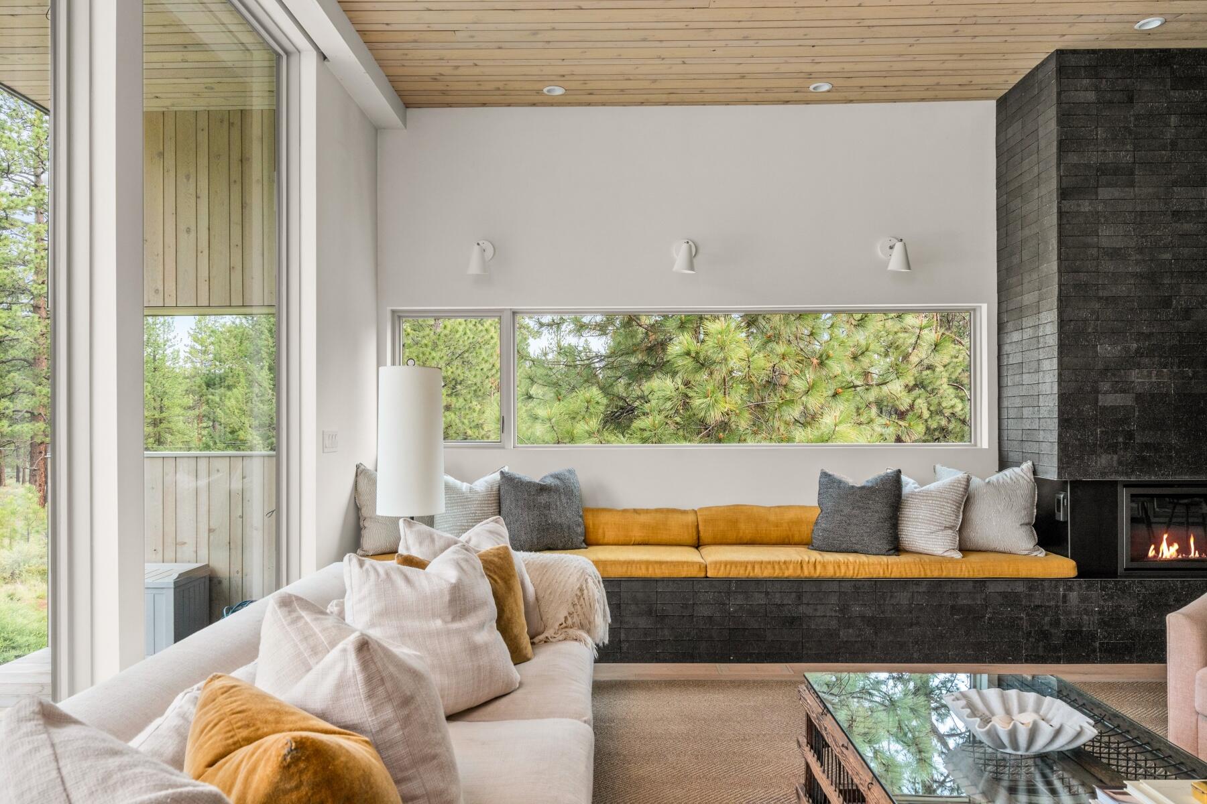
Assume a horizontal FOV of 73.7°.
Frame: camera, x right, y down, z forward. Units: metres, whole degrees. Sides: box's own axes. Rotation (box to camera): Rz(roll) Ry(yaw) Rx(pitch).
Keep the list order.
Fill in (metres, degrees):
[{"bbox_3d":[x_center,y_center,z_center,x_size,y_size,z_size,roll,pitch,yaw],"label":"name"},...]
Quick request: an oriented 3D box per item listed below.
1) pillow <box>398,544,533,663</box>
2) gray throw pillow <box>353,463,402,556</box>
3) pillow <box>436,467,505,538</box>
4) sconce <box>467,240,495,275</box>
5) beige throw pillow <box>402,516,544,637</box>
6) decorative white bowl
[{"bbox_3d":[-0.480,0.730,2.830,0.460,0.460,0.170,0,-21,-36],"label":"pillow"},{"bbox_3d":[-1.145,0.597,4.630,0.530,0.530,0.180,0,-17,-31],"label":"gray throw pillow"},{"bbox_3d":[-0.760,0.610,4.575,0.460,0.470,0.160,0,-17,-17],"label":"pillow"},{"bbox_3d":[-0.758,-0.893,4.960,0.148,0.250,0.235,0,0,1],"label":"sconce"},{"bbox_3d":[-0.495,0.668,3.050,0.490,0.480,0.180,0,-23,-36],"label":"beige throw pillow"},{"bbox_3d":[1.163,0.902,2.250,0.370,0.105,0.285,0,0,43],"label":"decorative white bowl"}]

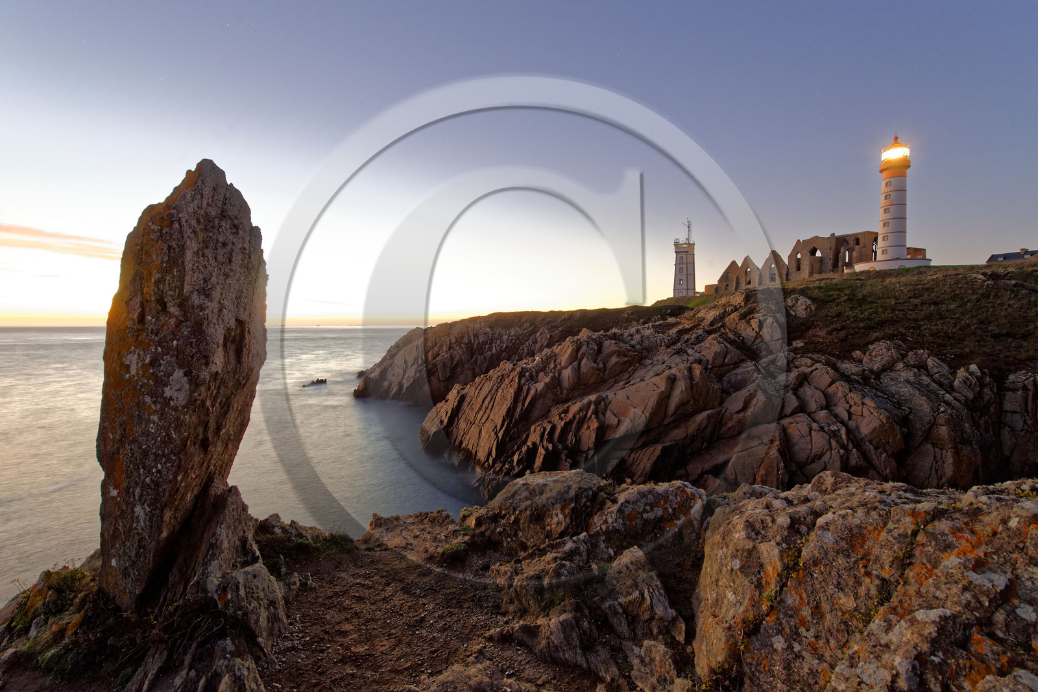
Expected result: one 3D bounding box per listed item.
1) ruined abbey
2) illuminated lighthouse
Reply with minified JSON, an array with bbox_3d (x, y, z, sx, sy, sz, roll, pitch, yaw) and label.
[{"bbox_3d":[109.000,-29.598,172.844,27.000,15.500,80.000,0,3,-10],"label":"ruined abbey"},{"bbox_3d":[104.100,-39.300,120.000,16.300,37.000,16.300,2,3,41],"label":"illuminated lighthouse"}]

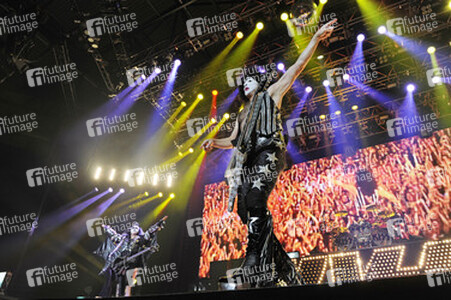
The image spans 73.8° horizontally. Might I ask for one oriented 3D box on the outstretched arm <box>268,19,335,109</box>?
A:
[{"bbox_3d":[0.645,-0.738,2.495,0.150,0.160,0.782,24,-61,-28],"label":"outstretched arm"}]

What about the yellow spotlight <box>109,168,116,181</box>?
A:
[{"bbox_3d":[-5.266,1.142,14.000,0.200,0.550,0.200,10,-28,-14],"label":"yellow spotlight"}]

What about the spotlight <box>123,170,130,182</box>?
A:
[{"bbox_3d":[-4.680,1.253,14.200,0.210,0.600,0.200,13,-39,-16],"label":"spotlight"}]

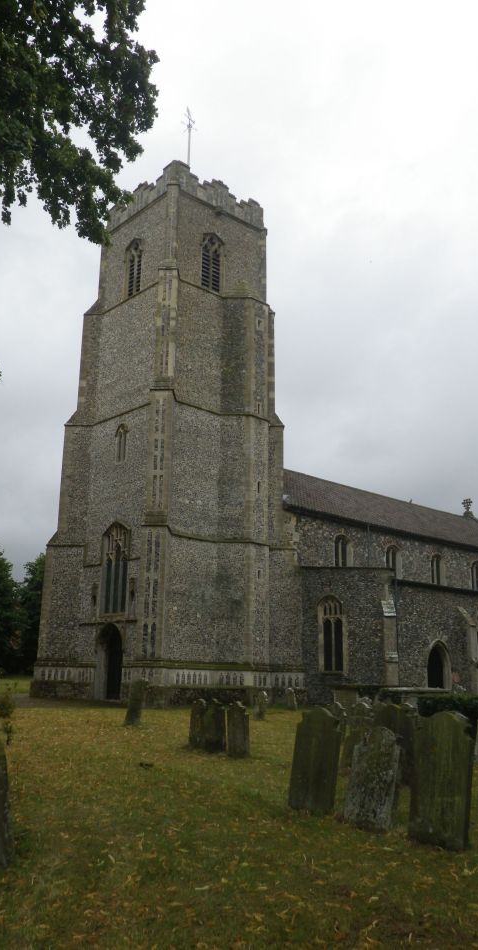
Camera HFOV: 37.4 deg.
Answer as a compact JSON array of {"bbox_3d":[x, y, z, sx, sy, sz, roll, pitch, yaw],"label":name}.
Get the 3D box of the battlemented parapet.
[{"bbox_3d":[-2.798,-13.021,36.950,5.916,1.683,5.916,14,-20,-40],"label":"battlemented parapet"}]

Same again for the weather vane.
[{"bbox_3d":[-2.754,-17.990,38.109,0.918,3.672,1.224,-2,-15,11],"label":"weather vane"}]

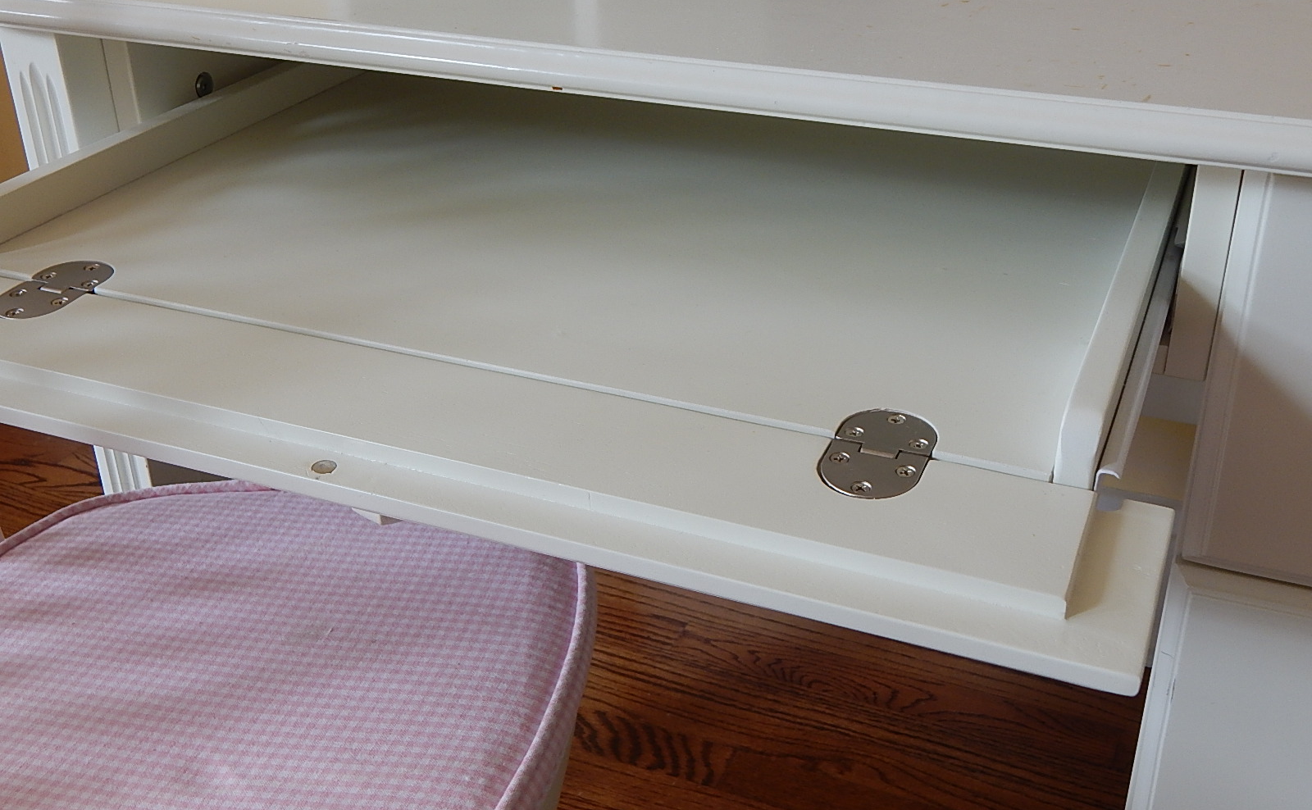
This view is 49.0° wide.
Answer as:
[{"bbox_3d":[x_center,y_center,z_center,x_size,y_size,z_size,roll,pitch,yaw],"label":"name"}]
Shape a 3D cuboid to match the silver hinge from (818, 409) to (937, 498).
[{"bbox_3d":[0.088,0.021,0.570,0.040,0.005,0.071,11,31,21],"label":"silver hinge"}]

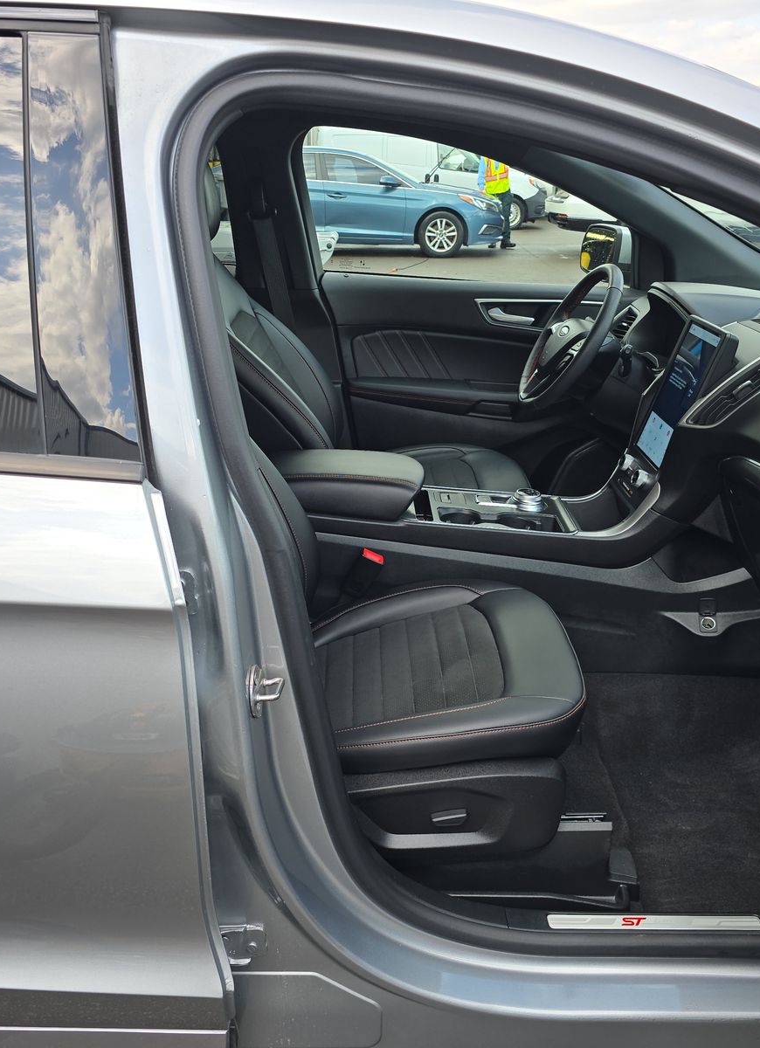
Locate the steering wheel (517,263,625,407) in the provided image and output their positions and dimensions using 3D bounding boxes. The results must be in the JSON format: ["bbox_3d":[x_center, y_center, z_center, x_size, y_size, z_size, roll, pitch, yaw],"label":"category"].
[{"bbox_3d":[0.458,-0.429,2.155,0.110,0.370,0.370,30,19,-12],"label":"steering wheel"}]

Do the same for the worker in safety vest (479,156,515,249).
[{"bbox_3d":[1.905,-5.264,14.671,0.530,1.750,0.380,-12,25,-27],"label":"worker in safety vest"}]

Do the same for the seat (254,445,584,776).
[{"bbox_3d":[-0.077,-0.055,1.471,0.830,0.920,0.530,0,22,0],"label":"seat"}]

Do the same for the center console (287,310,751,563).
[{"bbox_3d":[0.165,-0.155,1.837,0.920,0.470,0.280,0,22,0],"label":"center console"}]

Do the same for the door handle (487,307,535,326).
[{"bbox_3d":[0.345,-0.548,2.446,0.135,0.050,0.040,0,22,0],"label":"door handle"}]

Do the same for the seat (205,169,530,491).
[{"bbox_3d":[-0.076,-0.350,2.161,0.845,0.930,0.530,0,22,0],"label":"seat"}]

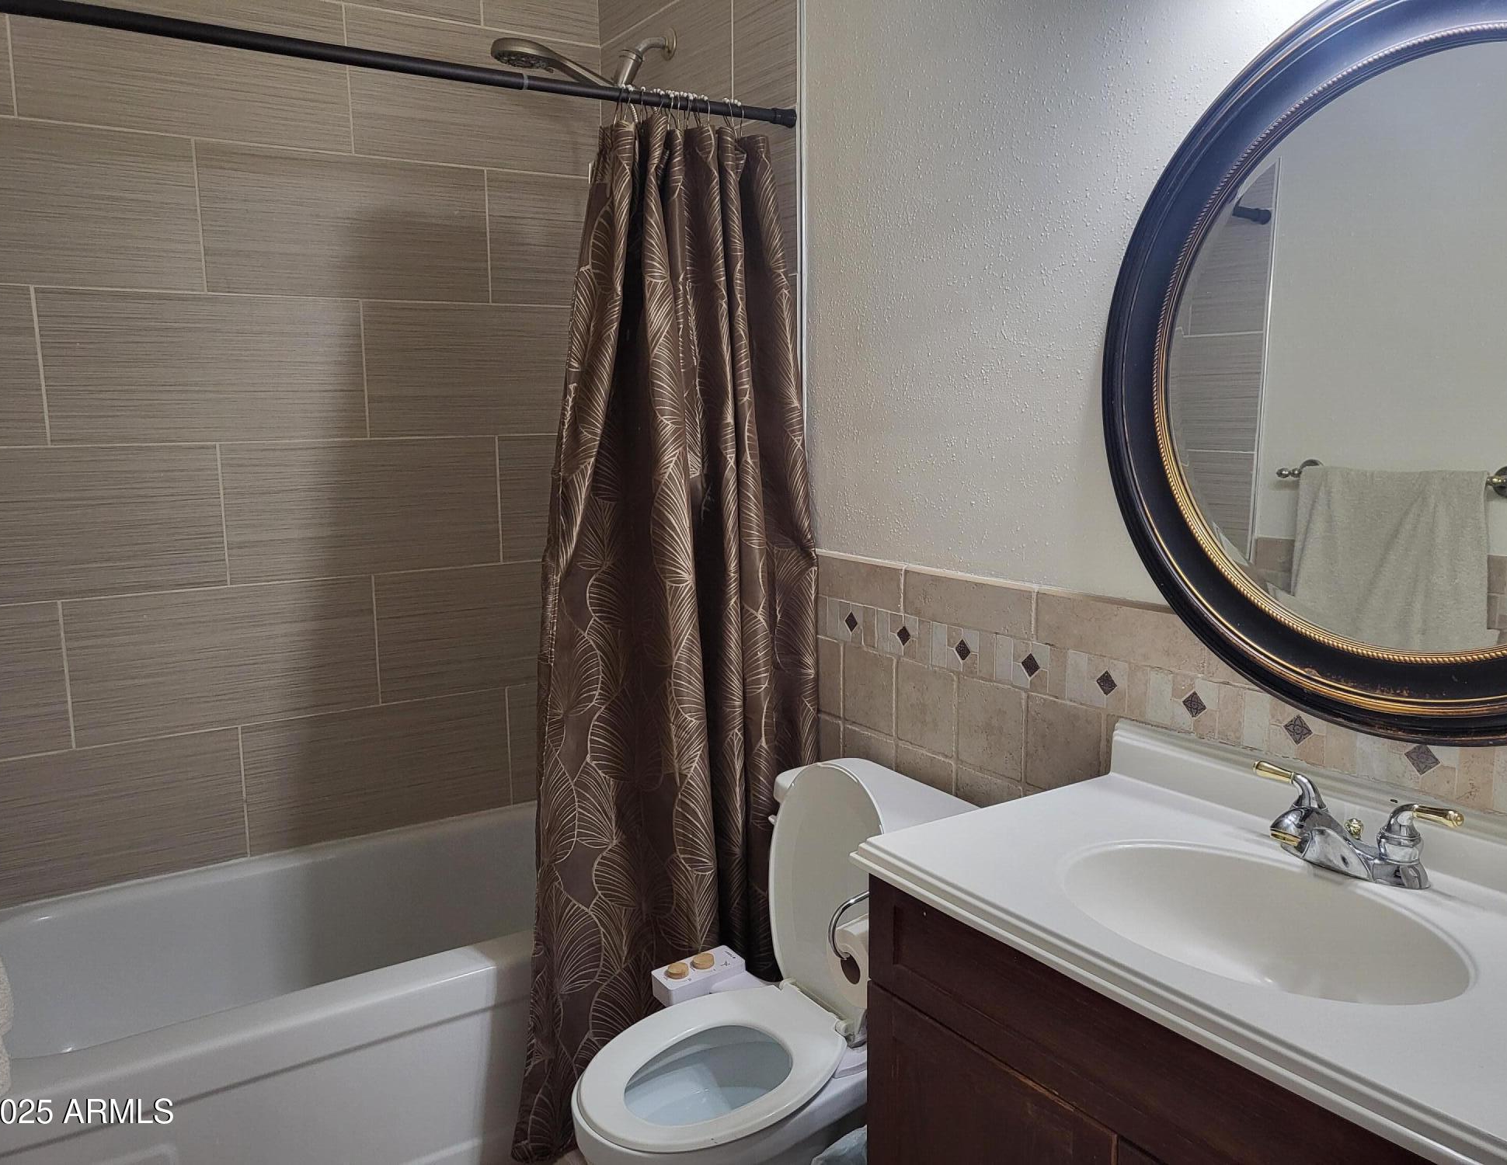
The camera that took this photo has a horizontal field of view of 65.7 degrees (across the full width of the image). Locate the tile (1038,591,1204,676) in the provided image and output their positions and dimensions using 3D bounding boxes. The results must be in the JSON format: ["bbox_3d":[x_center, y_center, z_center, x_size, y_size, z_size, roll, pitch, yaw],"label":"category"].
[{"bbox_3d":[0.515,0.067,1.660,0.010,0.086,0.296,-6,10,-33],"label":"tile"}]

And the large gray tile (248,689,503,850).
[{"bbox_3d":[-0.855,0.428,2.708,0.607,0.294,0.010,-6,10,-33],"label":"large gray tile"}]

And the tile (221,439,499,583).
[{"bbox_3d":[-0.861,-0.169,2.620,0.607,0.300,0.010,-6,10,-33],"label":"tile"}]

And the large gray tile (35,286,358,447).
[{"bbox_3d":[-1.116,-0.443,2.416,0.609,0.301,0.010,-6,10,-33],"label":"large gray tile"}]

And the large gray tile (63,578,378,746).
[{"bbox_3d":[-1.118,0.160,2.503,0.609,0.301,0.010,-6,10,-33],"label":"large gray tile"}]

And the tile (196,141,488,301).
[{"bbox_3d":[-0.868,-0.769,2.531,0.607,0.300,0.010,-6,10,-33],"label":"tile"}]

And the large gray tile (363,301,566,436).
[{"bbox_3d":[-0.610,-0.498,2.746,0.598,0.301,0.010,-6,10,-33],"label":"large gray tile"}]

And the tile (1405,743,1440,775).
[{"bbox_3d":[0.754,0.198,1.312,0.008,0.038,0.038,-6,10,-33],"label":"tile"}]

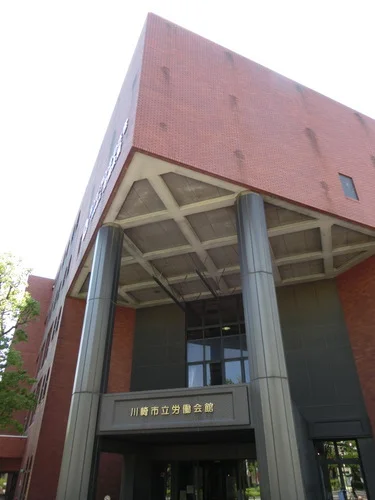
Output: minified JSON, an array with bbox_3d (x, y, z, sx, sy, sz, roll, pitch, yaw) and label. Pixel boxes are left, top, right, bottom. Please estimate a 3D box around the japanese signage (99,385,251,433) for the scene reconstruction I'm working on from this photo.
[{"bbox_3d":[-0.468,4.698,10.608,4.730,1.069,0.209,-11,-33,17],"label":"japanese signage"}]

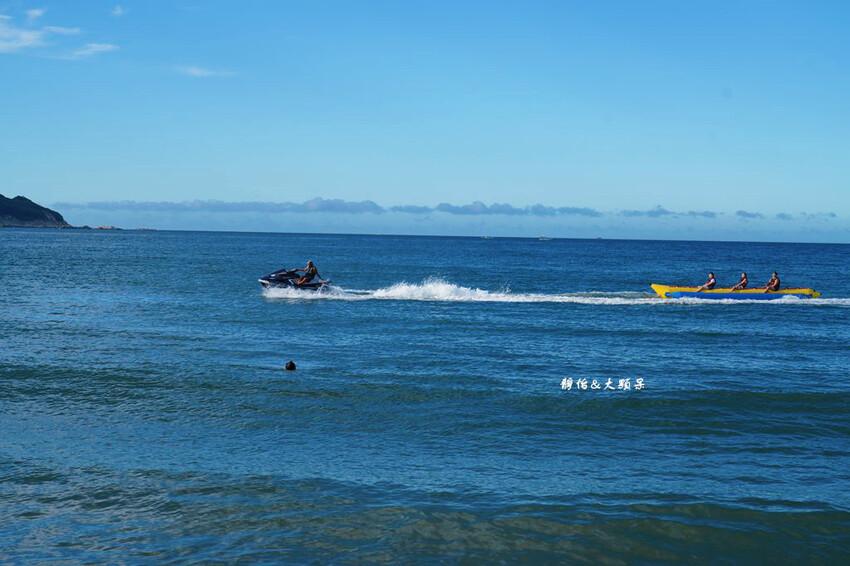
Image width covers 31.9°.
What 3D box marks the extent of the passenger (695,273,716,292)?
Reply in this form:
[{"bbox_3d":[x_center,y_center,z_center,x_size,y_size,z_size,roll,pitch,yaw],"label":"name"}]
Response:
[{"bbox_3d":[12.818,-0.023,67.700,0.860,0.920,0.560,1,2,-13],"label":"passenger"}]

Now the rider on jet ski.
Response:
[{"bbox_3d":[-5.121,-0.414,64.800,1.150,1.120,0.650,1,2,-16],"label":"rider on jet ski"}]

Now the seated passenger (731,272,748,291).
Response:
[{"bbox_3d":[14.470,-0.023,68.300,0.820,0.920,0.560,1,2,-13],"label":"seated passenger"}]

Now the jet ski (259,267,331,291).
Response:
[{"bbox_3d":[-5.666,-0.109,64.800,3.300,1.120,1.200,1,2,-13],"label":"jet ski"}]

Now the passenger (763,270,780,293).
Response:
[{"bbox_3d":[16.080,-0.037,68.900,0.800,0.970,0.580,1,2,-15],"label":"passenger"}]

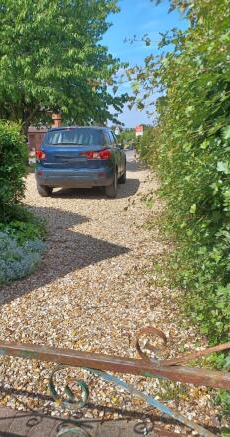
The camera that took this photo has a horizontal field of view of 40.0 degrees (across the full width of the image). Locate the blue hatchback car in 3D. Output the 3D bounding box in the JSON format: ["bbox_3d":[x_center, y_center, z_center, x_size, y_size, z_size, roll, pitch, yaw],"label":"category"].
[{"bbox_3d":[-0.685,-1.630,8.700,1.820,1.650,4.380,2,14,7],"label":"blue hatchback car"}]

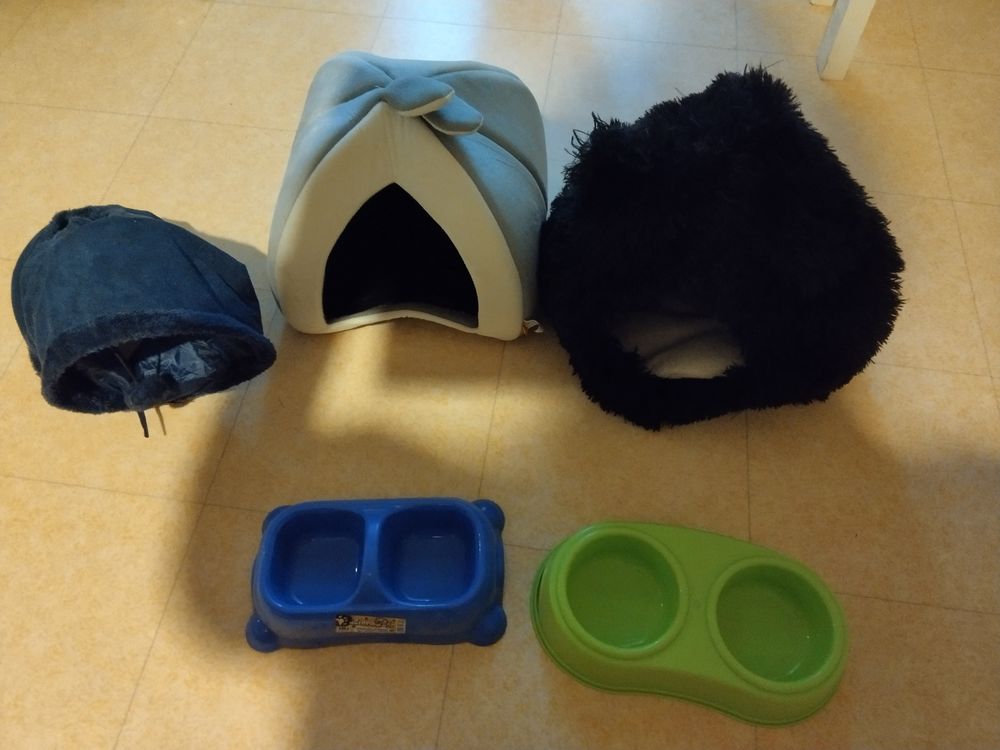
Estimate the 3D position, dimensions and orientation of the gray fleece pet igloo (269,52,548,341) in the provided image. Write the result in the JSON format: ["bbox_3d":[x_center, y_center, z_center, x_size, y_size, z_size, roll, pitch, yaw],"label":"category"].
[{"bbox_3d":[-0.110,-0.269,0.946,0.350,0.280,0.345,4,59,2],"label":"gray fleece pet igloo"}]

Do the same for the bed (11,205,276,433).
[{"bbox_3d":[-0.446,-0.110,0.923,0.290,0.150,0.265,-10,59,-6],"label":"bed"}]

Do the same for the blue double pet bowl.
[{"bbox_3d":[-0.126,0.205,0.790,0.260,0.055,0.150,-1,59,-1],"label":"blue double pet bowl"}]

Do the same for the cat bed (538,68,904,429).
[{"bbox_3d":[0.275,-0.193,0.891,0.430,0.300,0.430,15,60,9],"label":"cat bed"}]

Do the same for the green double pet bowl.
[{"bbox_3d":[0.197,0.241,0.772,0.328,0.052,0.180,10,59,5],"label":"green double pet bowl"}]

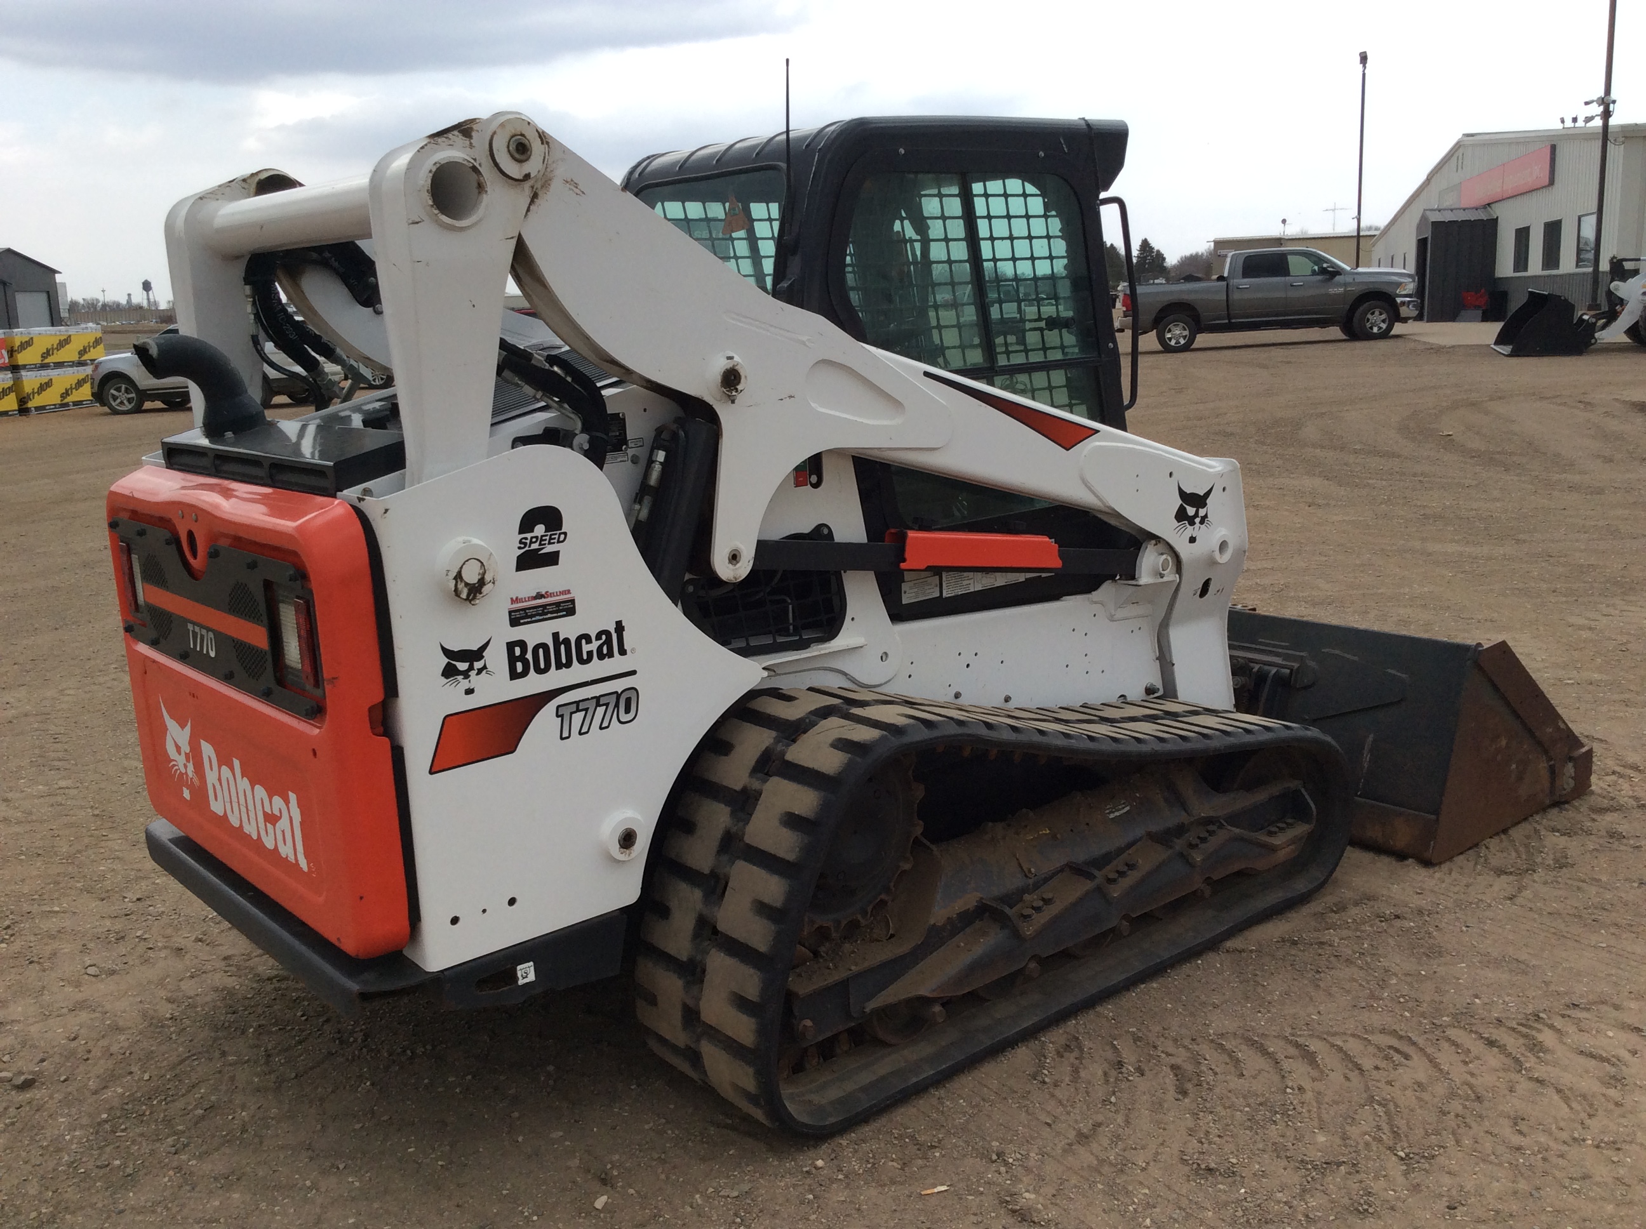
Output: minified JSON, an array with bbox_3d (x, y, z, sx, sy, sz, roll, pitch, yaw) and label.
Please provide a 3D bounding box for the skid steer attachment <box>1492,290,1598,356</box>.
[{"bbox_3d":[12.258,-4.927,25.577,1.350,1.000,2.200,4,14,27],"label":"skid steer attachment"}]

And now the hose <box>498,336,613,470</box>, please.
[{"bbox_3d":[-0.552,-0.404,3.011,0.280,0.275,0.160,-12,15,-38],"label":"hose"}]

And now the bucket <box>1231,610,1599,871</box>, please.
[{"bbox_3d":[1.377,0.189,5.188,0.980,0.578,2.030,-12,15,-38],"label":"bucket"}]

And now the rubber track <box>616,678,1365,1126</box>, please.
[{"bbox_3d":[0.492,0.459,3.587,2.000,0.800,0.450,-12,15,-38],"label":"rubber track"}]

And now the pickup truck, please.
[{"bbox_3d":[9.036,-6.503,31.283,6.030,1.970,2.020,-1,12,10],"label":"pickup truck"}]

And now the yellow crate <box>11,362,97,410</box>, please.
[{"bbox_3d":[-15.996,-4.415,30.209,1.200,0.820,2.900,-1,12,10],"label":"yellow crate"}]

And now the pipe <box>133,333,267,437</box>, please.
[{"bbox_3d":[-1.445,-0.541,3.536,0.278,0.228,0.140,-12,15,-38],"label":"pipe"}]

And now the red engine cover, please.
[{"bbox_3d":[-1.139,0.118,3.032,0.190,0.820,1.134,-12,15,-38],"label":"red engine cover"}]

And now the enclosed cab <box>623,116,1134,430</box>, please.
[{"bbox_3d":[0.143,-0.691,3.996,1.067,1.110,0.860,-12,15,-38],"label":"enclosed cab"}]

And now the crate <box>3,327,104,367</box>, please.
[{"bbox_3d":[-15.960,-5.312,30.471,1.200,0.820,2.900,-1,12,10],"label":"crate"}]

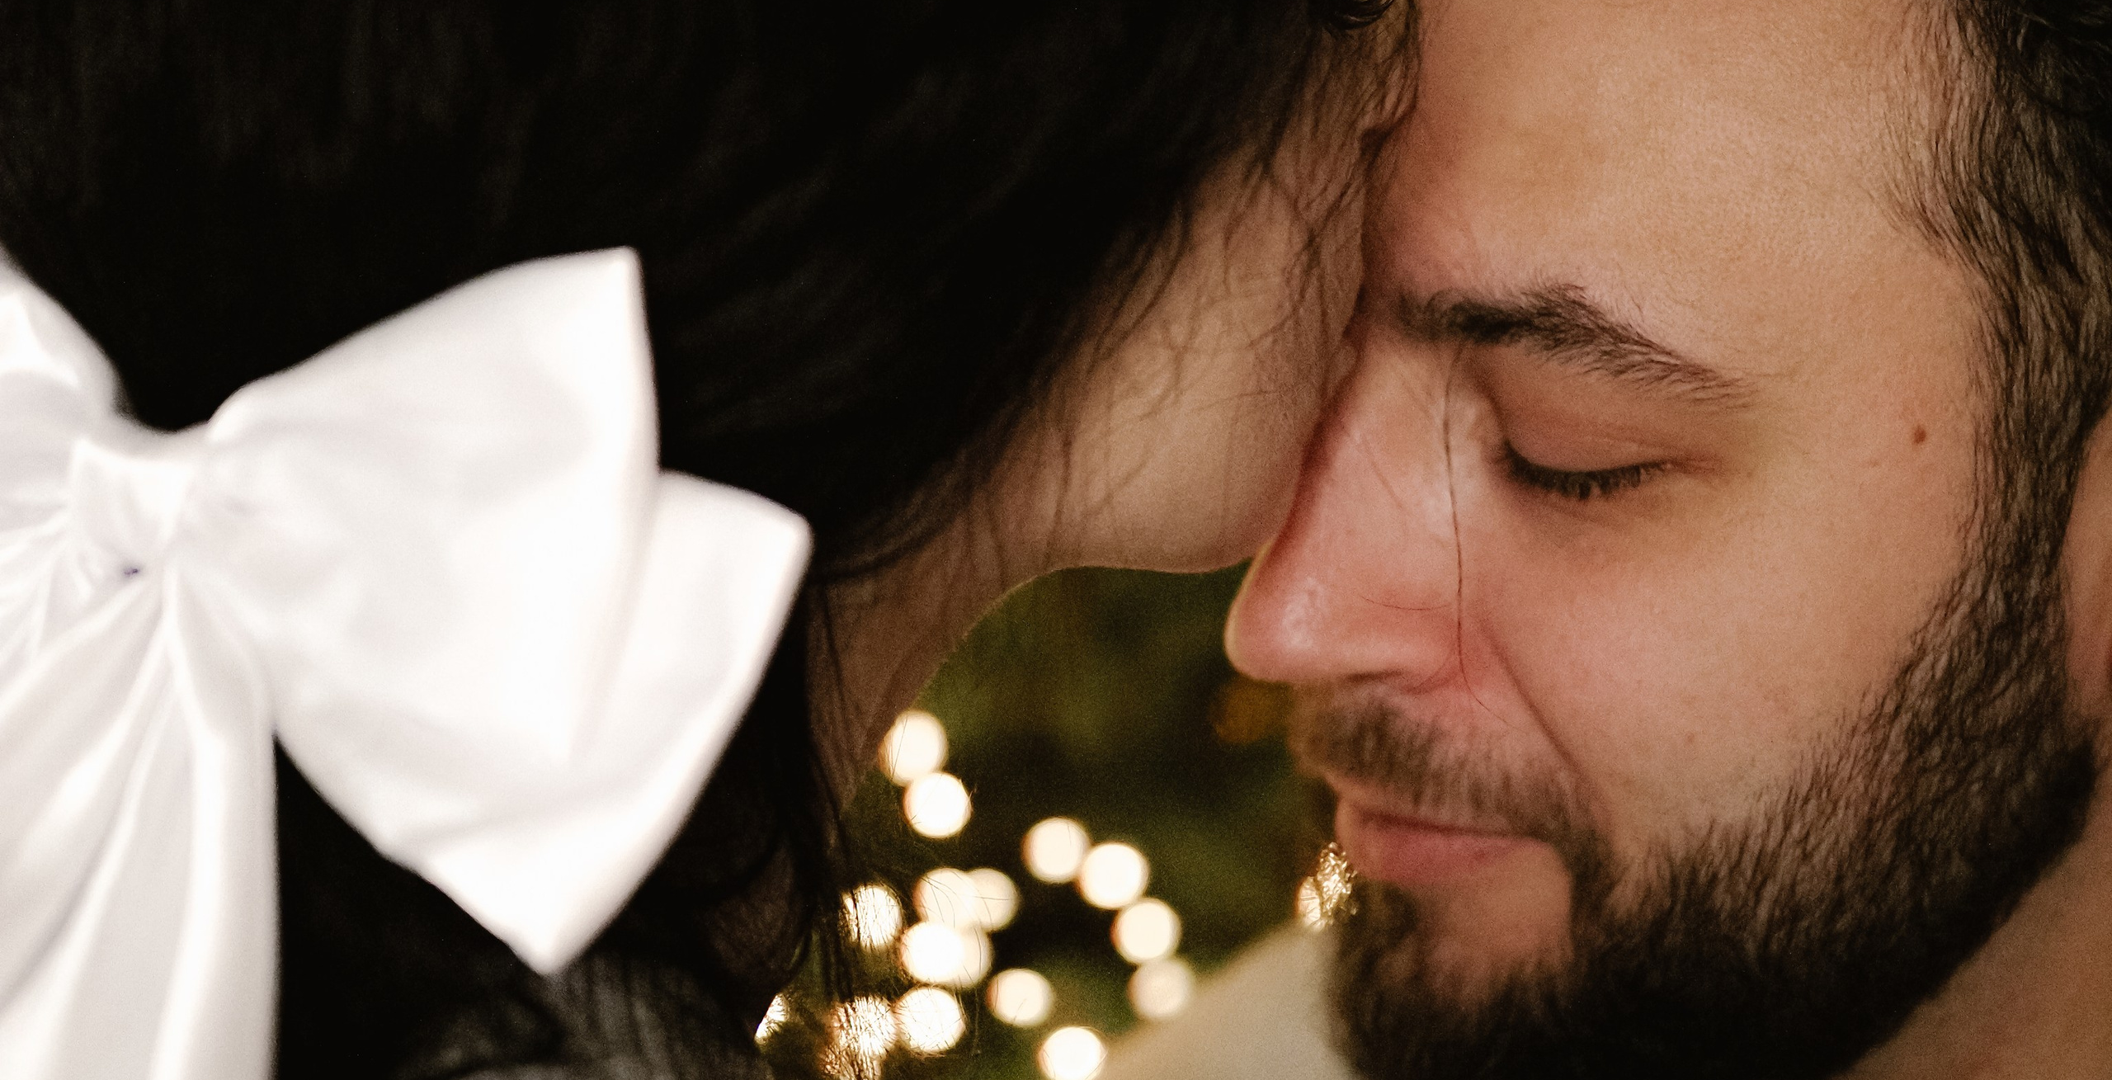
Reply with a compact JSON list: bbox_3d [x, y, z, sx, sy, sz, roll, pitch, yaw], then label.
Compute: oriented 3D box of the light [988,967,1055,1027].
[{"bbox_3d":[-0.010,0.137,1.220,0.019,0.018,0.017,0,5,0],"label":"light"}]

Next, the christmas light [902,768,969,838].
[{"bbox_3d":[-0.036,0.079,1.220,0.019,0.020,0.018,0,5,0],"label":"christmas light"}]

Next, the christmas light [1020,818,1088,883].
[{"bbox_3d":[0.000,0.093,1.220,0.019,0.019,0.018,0,5,0],"label":"christmas light"}]

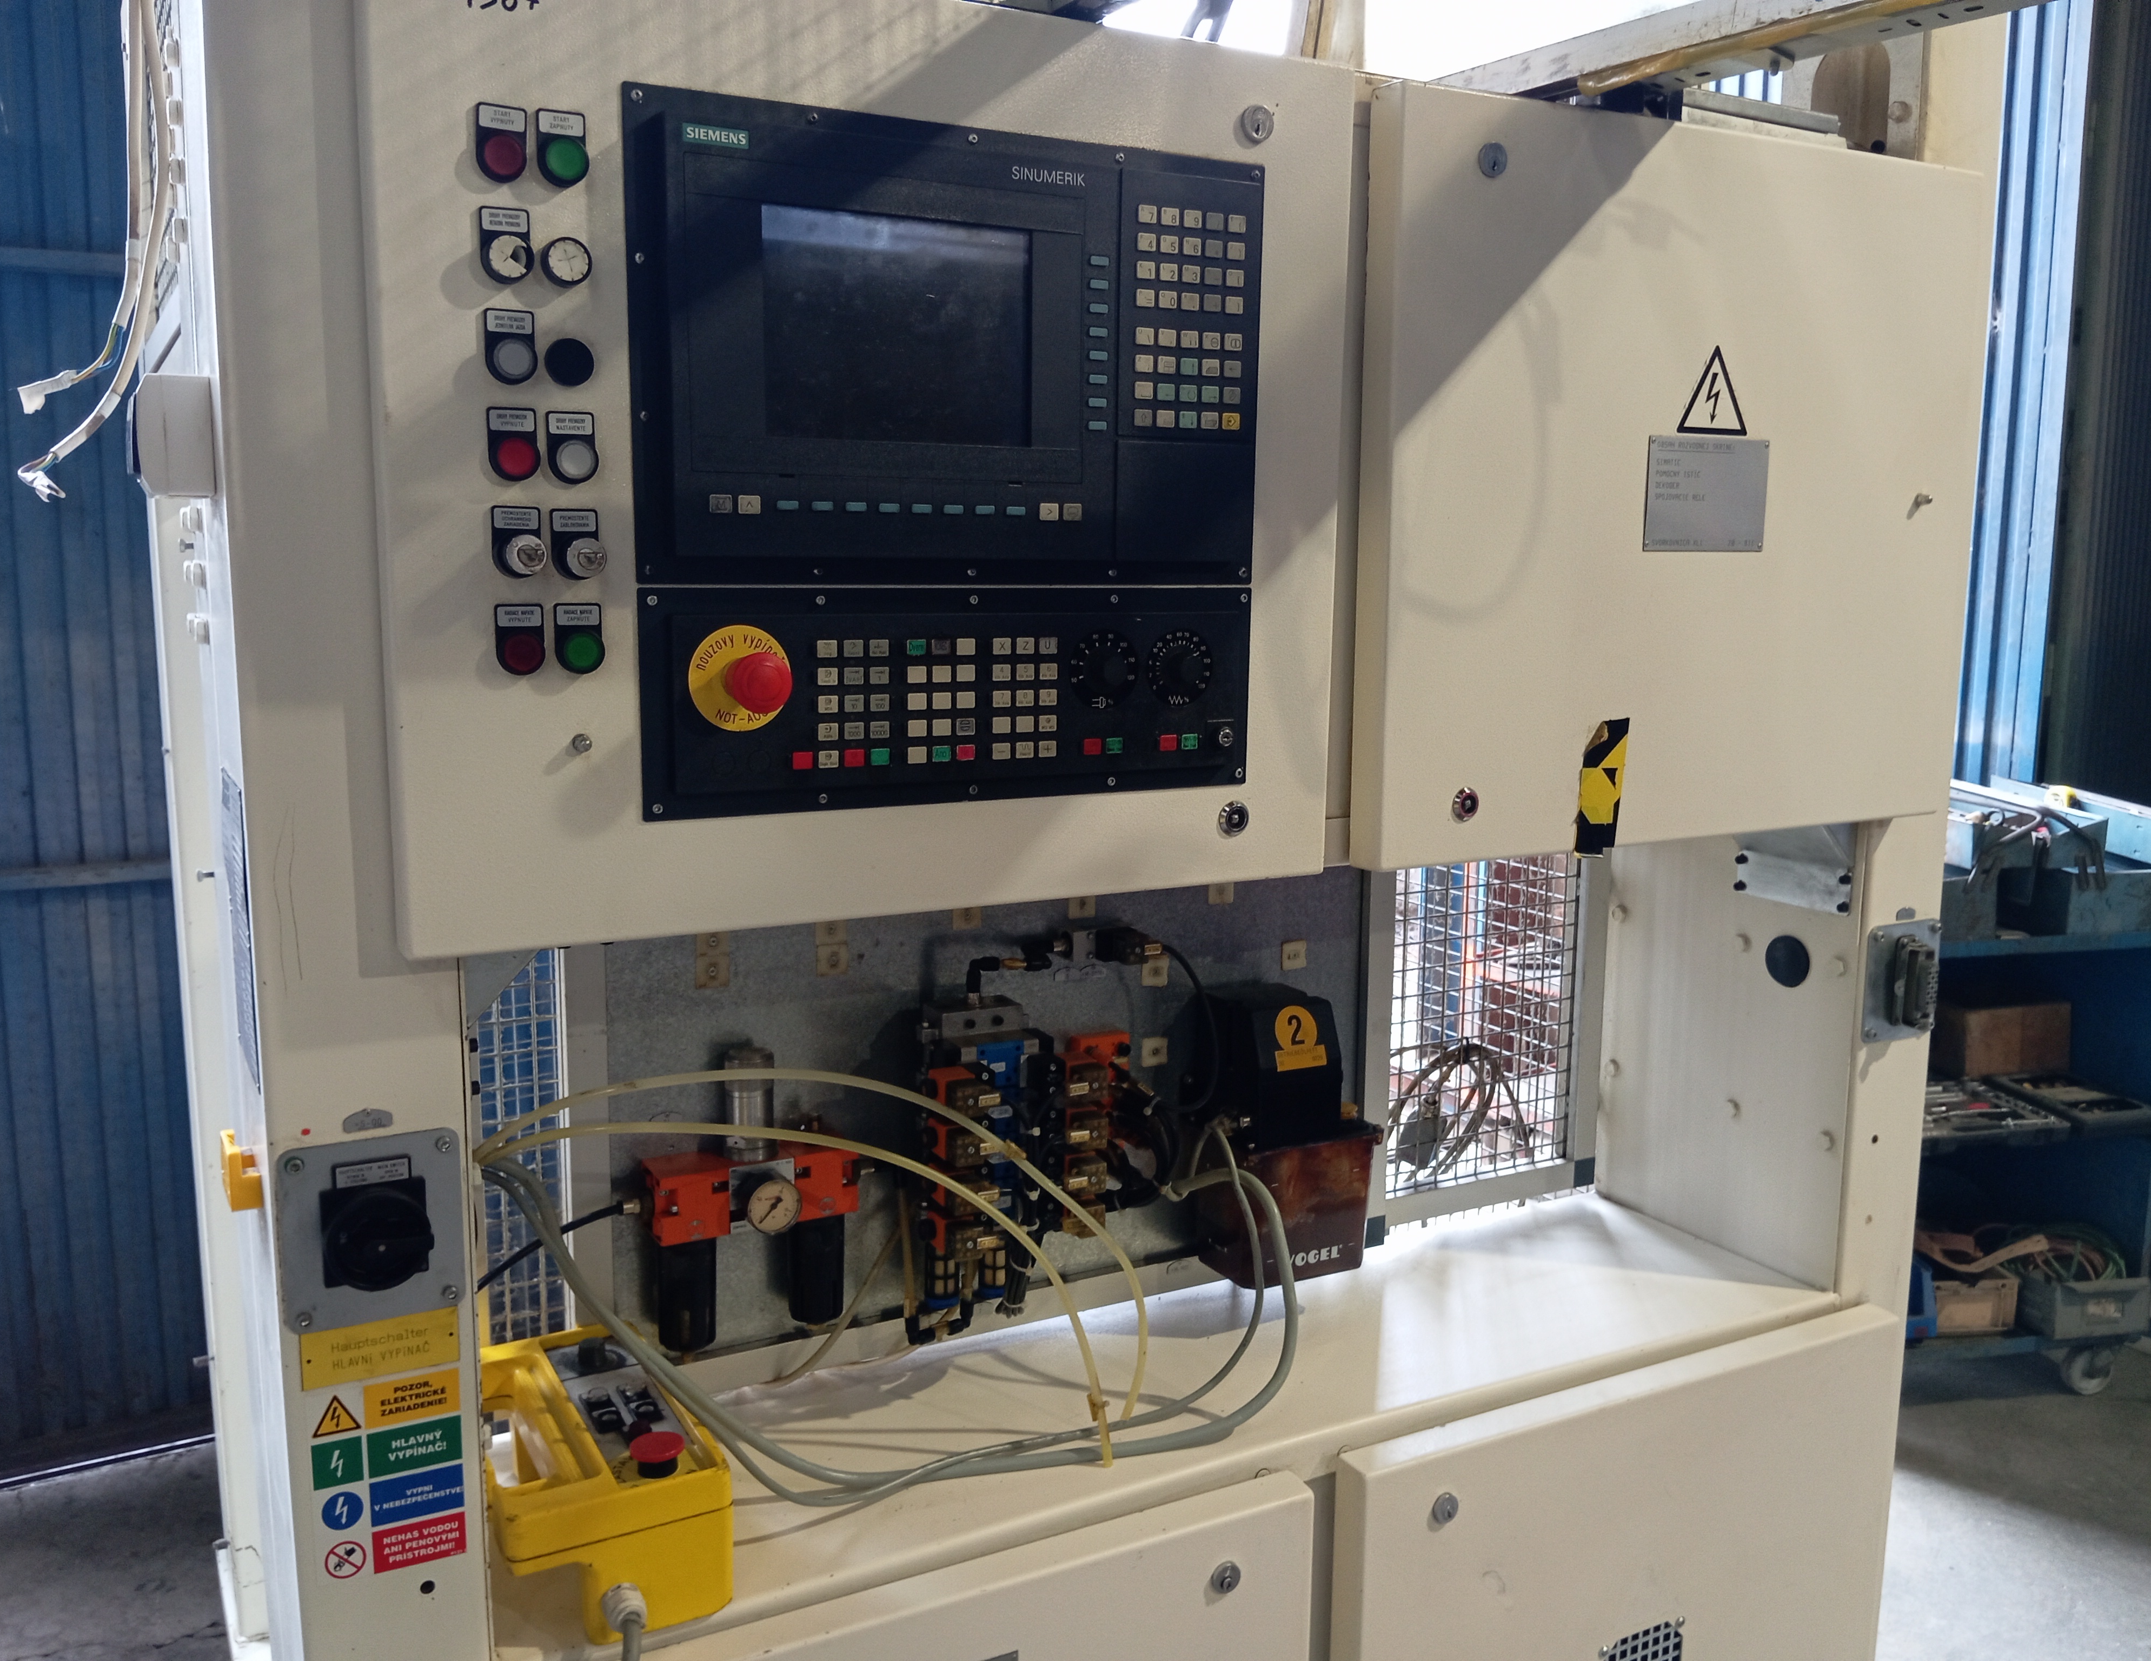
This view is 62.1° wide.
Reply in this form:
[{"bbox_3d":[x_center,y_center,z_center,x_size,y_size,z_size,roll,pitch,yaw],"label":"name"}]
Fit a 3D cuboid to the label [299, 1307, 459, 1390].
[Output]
[{"bbox_3d":[-0.467,0.349,1.204,0.100,0.041,0.003,-4,11,-28],"label":"label"}]

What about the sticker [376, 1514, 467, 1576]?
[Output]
[{"bbox_3d":[-0.453,0.493,1.236,0.060,0.030,0.002,-4,11,-28],"label":"sticker"}]

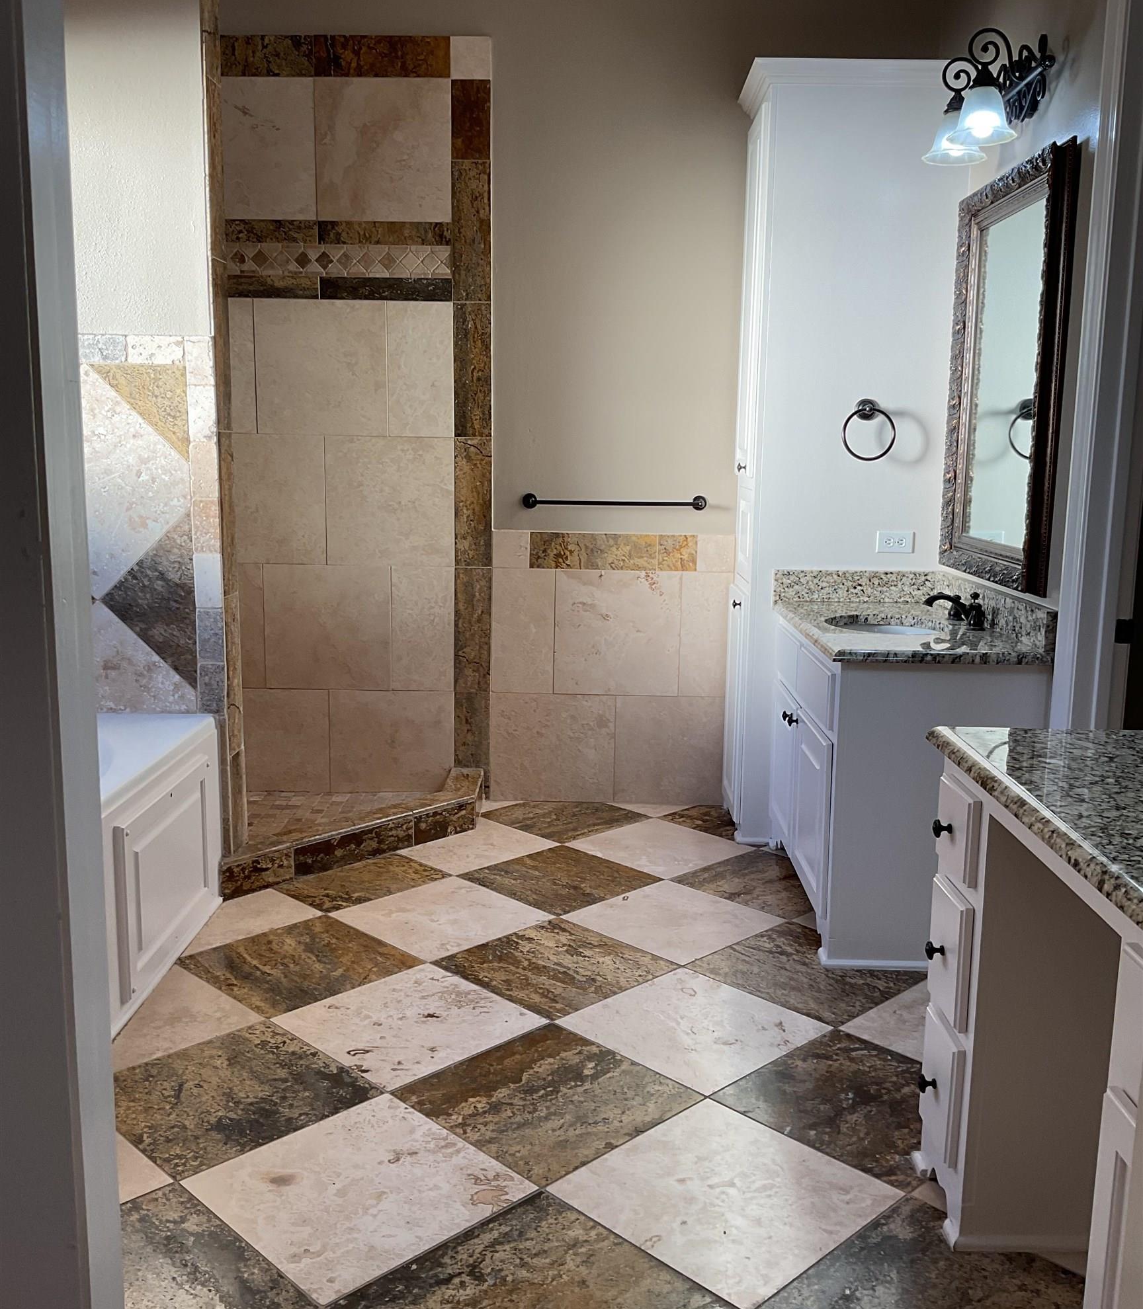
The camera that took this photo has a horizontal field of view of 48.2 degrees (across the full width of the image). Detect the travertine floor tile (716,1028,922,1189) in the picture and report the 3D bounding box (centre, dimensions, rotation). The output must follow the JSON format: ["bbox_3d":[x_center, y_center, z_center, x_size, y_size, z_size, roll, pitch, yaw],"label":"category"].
[{"bbox_3d":[0.602,0.912,2.590,0.457,0.013,0.457,-9,13,-44],"label":"travertine floor tile"}]

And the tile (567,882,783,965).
[{"bbox_3d":[0.288,0.744,3.553,0.457,0.013,0.457,-9,13,-44],"label":"tile"}]

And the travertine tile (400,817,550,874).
[{"bbox_3d":[-0.353,0.627,4.199,0.457,0.013,0.457,-9,13,-44],"label":"travertine tile"}]

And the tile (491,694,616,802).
[{"bbox_3d":[-0.065,0.343,4.668,0.447,0.404,0.012,1,10,1],"label":"tile"}]

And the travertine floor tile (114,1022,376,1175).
[{"bbox_3d":[-0.699,0.897,2.609,0.457,0.012,0.457,-9,13,-44],"label":"travertine floor tile"}]

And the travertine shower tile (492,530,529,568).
[{"bbox_3d":[-0.216,-0.375,4.550,0.129,0.128,0.013,1,10,1],"label":"travertine shower tile"}]

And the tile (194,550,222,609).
[{"bbox_3d":[-1.015,-0.205,3.578,0.076,0.148,0.013,1,10,1],"label":"tile"}]

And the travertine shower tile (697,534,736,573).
[{"bbox_3d":[0.515,-0.359,4.540,0.130,0.133,0.012,1,10,1],"label":"travertine shower tile"}]

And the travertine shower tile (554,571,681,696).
[{"bbox_3d":[0.166,-0.079,4.591,0.455,0.455,0.013,1,10,1],"label":"travertine shower tile"}]

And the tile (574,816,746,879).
[{"bbox_3d":[0.295,0.638,4.204,0.457,0.012,0.457,-9,13,-44],"label":"tile"}]

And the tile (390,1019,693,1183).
[{"bbox_3d":[-0.047,0.904,2.596,0.457,0.013,0.457,-9,13,-44],"label":"tile"}]

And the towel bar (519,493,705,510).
[{"bbox_3d":[0.150,-0.533,4.472,0.650,0.055,0.075,1,10,1],"label":"towel bar"}]

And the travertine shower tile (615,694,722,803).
[{"bbox_3d":[0.364,0.348,4.662,0.406,0.404,0.012,1,10,1],"label":"travertine shower tile"}]

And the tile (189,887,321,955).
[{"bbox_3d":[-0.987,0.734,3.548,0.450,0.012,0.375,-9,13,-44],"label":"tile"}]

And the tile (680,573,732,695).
[{"bbox_3d":[0.483,-0.071,4.589,0.182,0.447,0.012,1,10,1],"label":"tile"}]

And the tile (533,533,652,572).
[{"bbox_3d":[0.081,-0.365,4.546,0.452,0.133,0.012,1,10,1],"label":"tile"}]

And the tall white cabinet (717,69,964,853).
[{"bbox_3d":[0.869,-0.604,4.221,0.664,2.433,0.508,1,10,1],"label":"tall white cabinet"}]

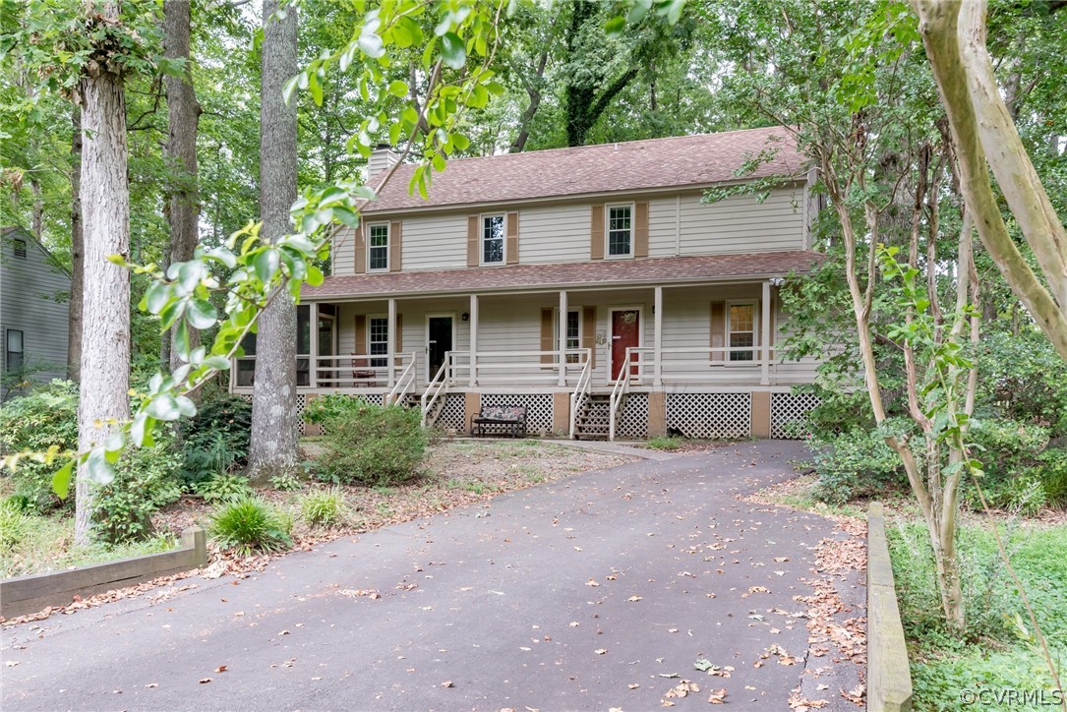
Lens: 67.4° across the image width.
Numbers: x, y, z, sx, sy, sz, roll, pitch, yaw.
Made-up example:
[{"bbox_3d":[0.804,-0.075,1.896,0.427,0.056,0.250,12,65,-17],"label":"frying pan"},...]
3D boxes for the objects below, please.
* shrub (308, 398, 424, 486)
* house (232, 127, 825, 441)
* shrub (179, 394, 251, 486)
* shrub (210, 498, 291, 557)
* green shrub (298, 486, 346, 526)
[{"bbox_3d":[-2.458,1.245,11.857,1.720,1.190,1.600,1,-3,-12],"label":"shrub"},{"bbox_3d":[0.520,-2.504,26.459,17.700,9.770,10.000,-1,-3,19],"label":"house"},{"bbox_3d":[-4.699,1.202,12.059,1.350,1.290,1.300,1,-3,-21],"label":"shrub"},{"bbox_3d":[-2.496,1.458,7.043,0.740,0.460,0.700,1,-3,-19],"label":"shrub"},{"bbox_3d":[-2.184,1.532,8.241,0.500,0.380,0.500,1,-3,-15],"label":"green shrub"}]

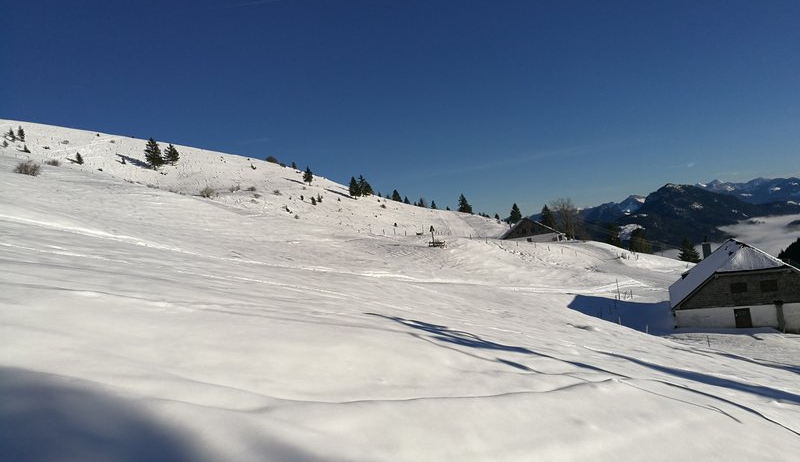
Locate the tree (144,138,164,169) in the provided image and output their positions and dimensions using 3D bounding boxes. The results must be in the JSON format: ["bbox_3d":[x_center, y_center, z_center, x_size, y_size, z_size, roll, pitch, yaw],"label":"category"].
[{"bbox_3d":[-57.160,-17.890,145.000,3.950,7.320,3.950,-7,-1,-21],"label":"tree"}]

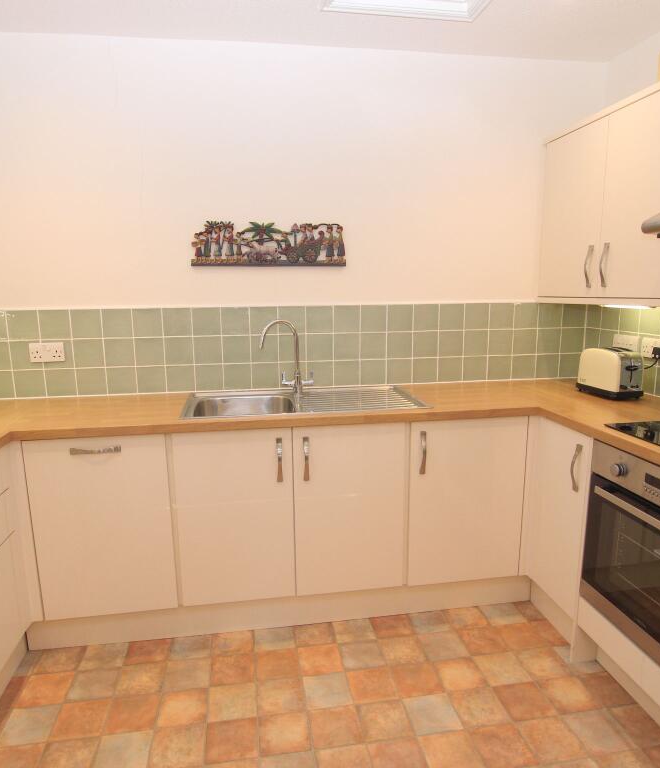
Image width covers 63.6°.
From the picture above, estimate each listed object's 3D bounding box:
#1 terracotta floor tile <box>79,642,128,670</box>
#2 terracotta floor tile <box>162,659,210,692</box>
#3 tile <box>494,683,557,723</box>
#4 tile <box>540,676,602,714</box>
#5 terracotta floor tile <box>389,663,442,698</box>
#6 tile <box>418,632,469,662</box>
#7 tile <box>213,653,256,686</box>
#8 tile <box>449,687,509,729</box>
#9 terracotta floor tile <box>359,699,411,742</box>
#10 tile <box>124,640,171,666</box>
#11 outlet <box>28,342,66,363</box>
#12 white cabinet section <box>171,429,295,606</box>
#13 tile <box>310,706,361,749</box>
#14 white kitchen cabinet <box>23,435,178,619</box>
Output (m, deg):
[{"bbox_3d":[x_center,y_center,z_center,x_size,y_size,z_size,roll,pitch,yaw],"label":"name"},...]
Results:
[{"bbox_3d":[-0.882,1.071,2.085,0.164,0.010,0.148,-2,11,-9],"label":"terracotta floor tile"},{"bbox_3d":[-0.523,1.079,1.974,0.160,0.010,0.161,-2,10,-8],"label":"terracotta floor tile"},{"bbox_3d":[0.665,1.093,1.826,0.158,0.010,0.154,-2,10,-8],"label":"tile"},{"bbox_3d":[0.829,1.089,1.858,0.157,0.010,0.156,-2,10,-9],"label":"tile"},{"bbox_3d":[0.312,1.072,1.929,0.160,0.010,0.160,-2,10,-9],"label":"terracotta floor tile"},{"bbox_3d":[0.454,1.046,2.126,0.157,0.010,0.156,-2,10,-9],"label":"tile"},{"bbox_3d":[-0.363,1.069,1.986,0.160,0.010,0.160,-2,10,-9],"label":"tile"},{"bbox_3d":[0.502,1.099,1.801,0.160,0.010,0.156,-2,10,-8],"label":"tile"},{"bbox_3d":[0.184,1.122,1.772,0.161,0.010,0.158,-2,11,-9],"label":"terracotta floor tile"},{"bbox_3d":[-0.720,1.066,2.108,0.164,0.010,0.146,-2,11,-9],"label":"tile"},{"bbox_3d":[-1.266,-0.143,2.384,0.146,0.086,0.012,-2,10,-8],"label":"outlet"},{"bbox_3d":[-0.413,0.484,2.397,0.456,0.724,0.586,-2,10,-8],"label":"white cabinet section"},{"bbox_3d":[0.018,1.092,1.695,0.155,0.010,0.154,-2,10,-9],"label":"tile"},{"bbox_3d":[-0.894,0.494,2.283,0.500,0.715,0.570,-2,11,-9],"label":"white kitchen cabinet"}]

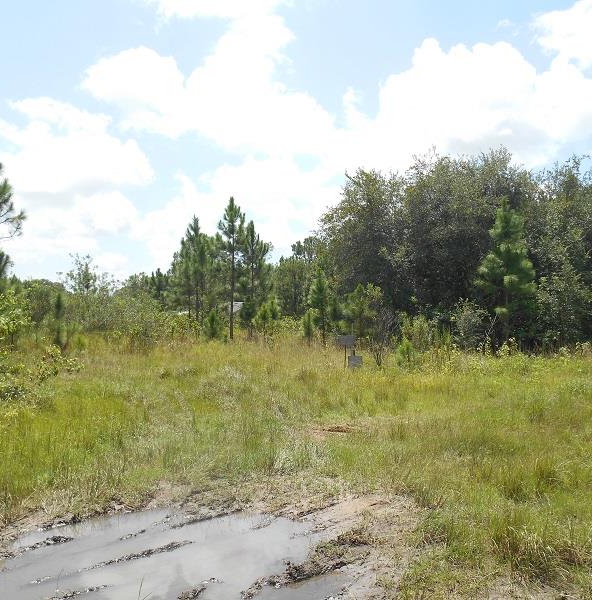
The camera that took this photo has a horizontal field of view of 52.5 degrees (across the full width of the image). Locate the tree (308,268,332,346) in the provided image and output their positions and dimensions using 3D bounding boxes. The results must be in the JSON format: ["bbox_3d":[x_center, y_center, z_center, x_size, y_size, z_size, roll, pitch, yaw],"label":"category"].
[{"bbox_3d":[1.142,0.373,28.000,1.118,3.681,1.118,0,-1,0],"label":"tree"}]

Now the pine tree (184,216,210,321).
[{"bbox_3d":[-6.393,-1.460,39.000,1.687,7.918,1.687,0,-1,0],"label":"pine tree"}]

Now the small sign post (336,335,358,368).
[{"bbox_3d":[1.429,1.485,17.000,0.566,1.018,0.060,0,-1,0],"label":"small sign post"}]

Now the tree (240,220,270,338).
[{"bbox_3d":[-2.426,-1.288,36.000,1.797,7.189,1.797,0,-1,0],"label":"tree"}]

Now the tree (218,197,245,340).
[{"bbox_3d":[-3.542,-1.702,33.000,1.428,7.963,1.428,0,-1,0],"label":"tree"}]

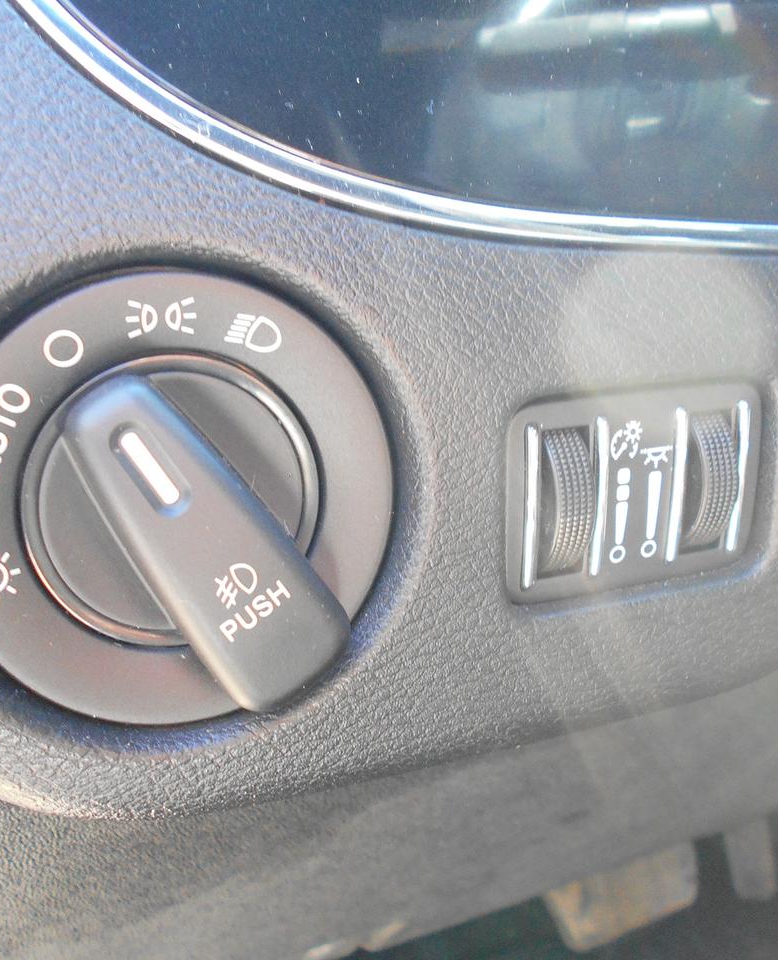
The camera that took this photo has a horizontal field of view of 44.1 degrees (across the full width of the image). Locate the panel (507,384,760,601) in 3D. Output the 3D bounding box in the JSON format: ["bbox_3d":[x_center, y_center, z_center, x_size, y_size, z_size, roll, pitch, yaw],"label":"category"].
[{"bbox_3d":[0.048,0.002,0.187,0.059,0.039,0.012,-7,14,-21],"label":"panel"}]

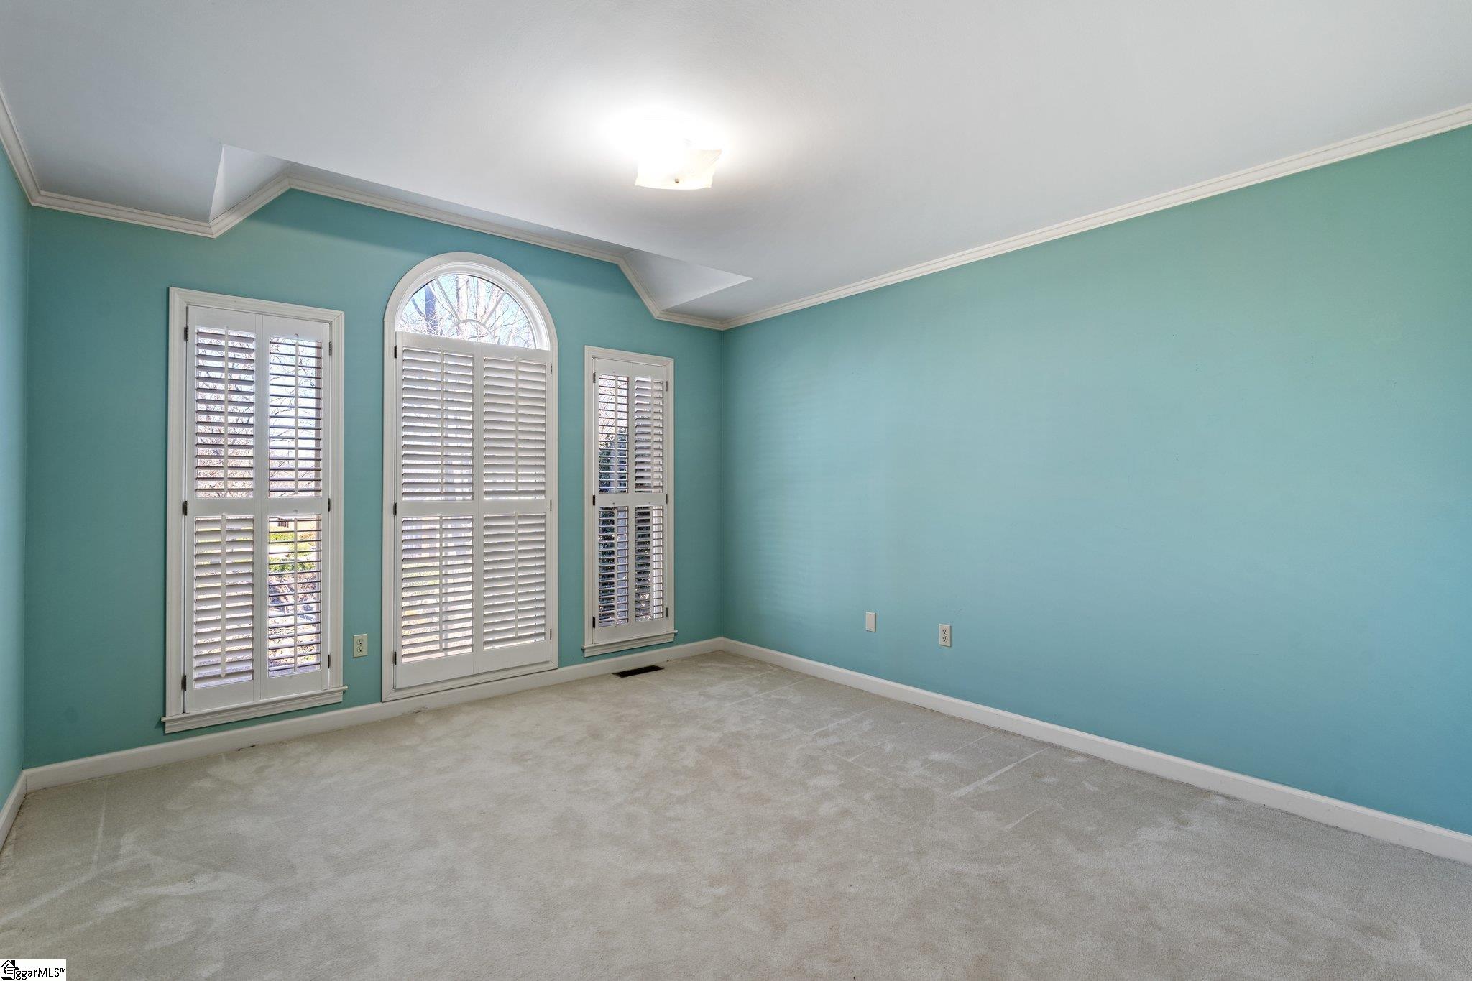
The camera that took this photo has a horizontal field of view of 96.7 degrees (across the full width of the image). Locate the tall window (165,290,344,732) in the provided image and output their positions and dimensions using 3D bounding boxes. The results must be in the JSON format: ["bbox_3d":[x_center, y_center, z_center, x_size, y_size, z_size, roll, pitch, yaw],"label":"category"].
[{"bbox_3d":[-2.244,0.083,3.093,0.688,1.952,0.120,0,0,-41],"label":"tall window"}]

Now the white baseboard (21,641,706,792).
[{"bbox_3d":[-1.447,1.156,3.748,3.581,0.101,0.020,0,0,-41],"label":"white baseboard"}]

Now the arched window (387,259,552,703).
[{"bbox_3d":[-1.492,-0.118,3.767,0.987,2.444,0.110,0,0,-41],"label":"arched window"}]

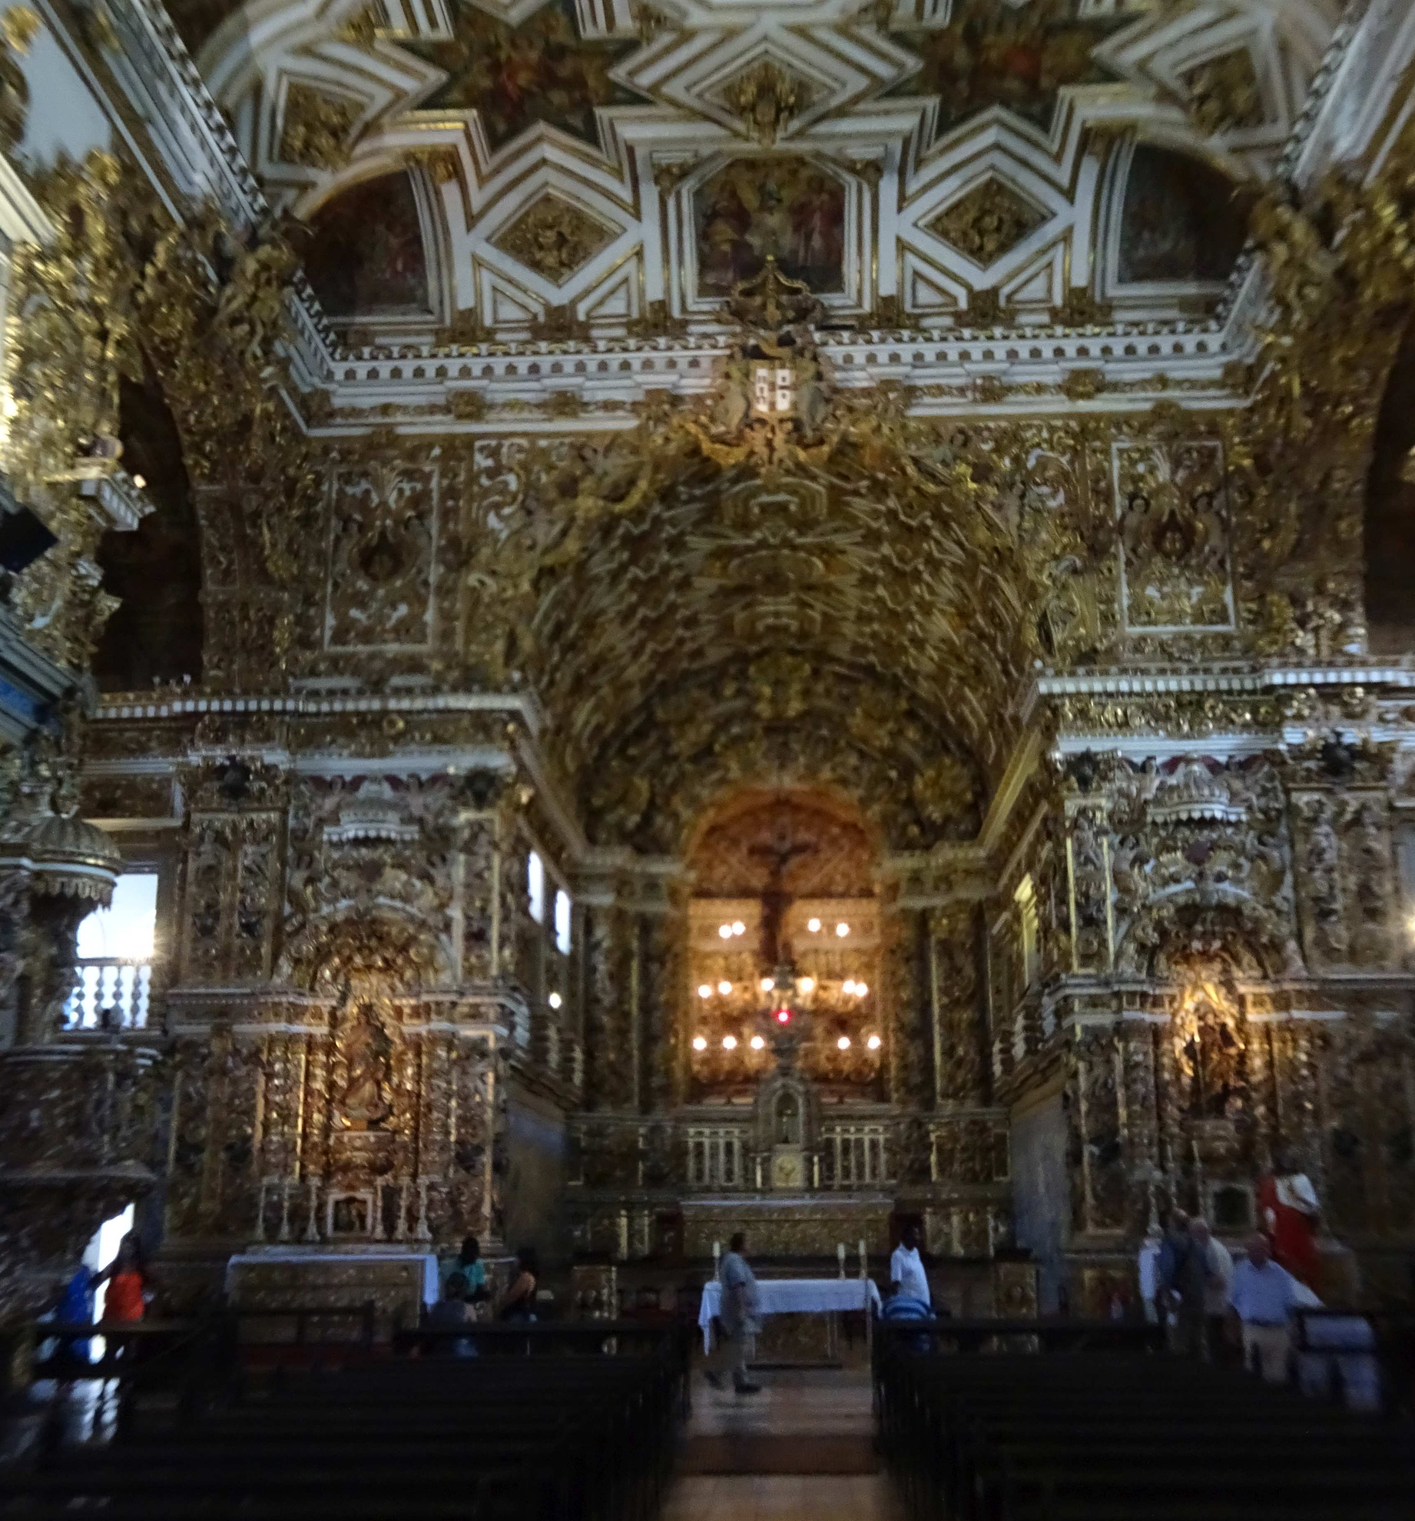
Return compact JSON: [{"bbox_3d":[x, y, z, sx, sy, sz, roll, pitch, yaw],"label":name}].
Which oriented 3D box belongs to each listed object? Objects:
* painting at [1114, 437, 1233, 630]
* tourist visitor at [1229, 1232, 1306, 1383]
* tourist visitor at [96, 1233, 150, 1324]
[{"bbox_3d":[7.224,-3.526,25.440,1.740,3.060,0.150,-1,-16,3],"label":"painting"},{"bbox_3d":[4.232,4.427,12.251,0.560,1.720,0.380,-5,-17,16],"label":"tourist visitor"},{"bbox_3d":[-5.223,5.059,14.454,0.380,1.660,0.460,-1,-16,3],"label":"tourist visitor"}]

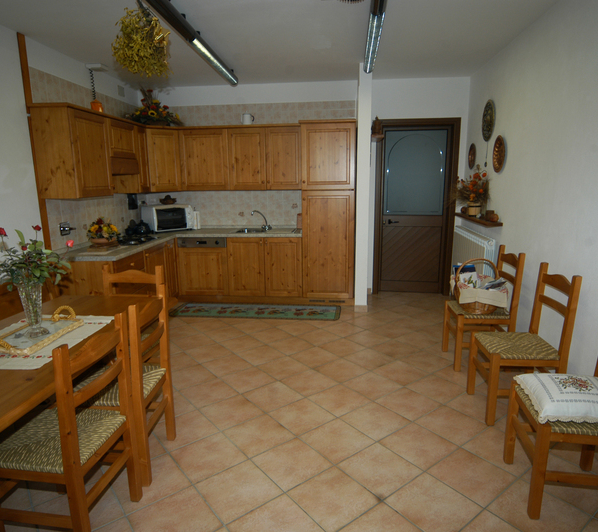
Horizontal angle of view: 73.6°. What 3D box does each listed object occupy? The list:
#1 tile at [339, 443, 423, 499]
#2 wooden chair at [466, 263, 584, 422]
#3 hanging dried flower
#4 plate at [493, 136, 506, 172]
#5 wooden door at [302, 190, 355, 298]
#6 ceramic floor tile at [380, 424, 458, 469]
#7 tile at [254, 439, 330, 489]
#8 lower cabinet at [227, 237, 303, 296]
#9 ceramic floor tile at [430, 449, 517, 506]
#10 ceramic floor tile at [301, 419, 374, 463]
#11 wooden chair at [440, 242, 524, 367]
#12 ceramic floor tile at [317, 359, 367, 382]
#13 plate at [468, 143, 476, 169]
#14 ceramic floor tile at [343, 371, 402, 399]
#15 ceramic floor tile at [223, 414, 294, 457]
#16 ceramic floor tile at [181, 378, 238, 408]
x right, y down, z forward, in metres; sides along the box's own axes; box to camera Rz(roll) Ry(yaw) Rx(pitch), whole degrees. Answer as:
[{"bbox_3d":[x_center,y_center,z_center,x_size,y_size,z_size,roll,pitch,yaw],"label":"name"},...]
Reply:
[{"bbox_3d":[0.396,1.003,1.976,0.303,0.010,0.303,-9,14,-37],"label":"tile"},{"bbox_3d":[1.321,0.460,2.398,0.430,0.870,0.410,1,11,6],"label":"wooden chair"},{"bbox_3d":[-0.917,-1.309,2.320,0.335,0.380,0.320,-1,11,0],"label":"hanging dried flower"},{"bbox_3d":[1.817,-1.015,3.623,0.050,0.330,0.330,1,11,8],"label":"plate"},{"bbox_3d":[0.333,-0.237,4.598,0.599,1.241,0.022,1,11,7],"label":"wooden door"},{"bbox_3d":[0.643,0.965,2.155,0.303,0.010,0.303,-9,14,-37],"label":"ceramic floor tile"},{"bbox_3d":[-0.033,0.991,2.004,0.300,0.010,0.300,-9,13,-37],"label":"tile"},{"bbox_3d":[-0.381,-0.037,5.009,0.901,0.710,0.570,1,11,7],"label":"lower cabinet"},{"bbox_3d":[0.824,1.002,1.909,0.300,0.010,0.300,-9,13,-37],"label":"ceramic floor tile"},{"bbox_3d":[0.208,0.961,2.209,0.303,0.010,0.303,-9,14,-37],"label":"ceramic floor tile"},{"bbox_3d":[1.457,0.330,3.209,0.453,0.930,0.428,1,11,7],"label":"wooden chair"},{"bbox_3d":[0.332,0.847,3.225,0.326,0.010,0.326,-9,13,-37],"label":"ceramic floor tile"},{"bbox_3d":[1.946,-1.232,4.489,0.040,0.280,0.280,1,11,8],"label":"plate"},{"bbox_3d":[0.512,0.840,2.811,0.303,0.010,0.303,-9,14,-37],"label":"ceramic floor tile"},{"bbox_3d":[-0.242,1.003,2.378,0.326,0.010,0.326,-9,13,-37],"label":"ceramic floor tile"},{"bbox_3d":[-0.643,0.917,2.888,0.326,0.010,0.326,-9,13,-37],"label":"ceramic floor tile"}]

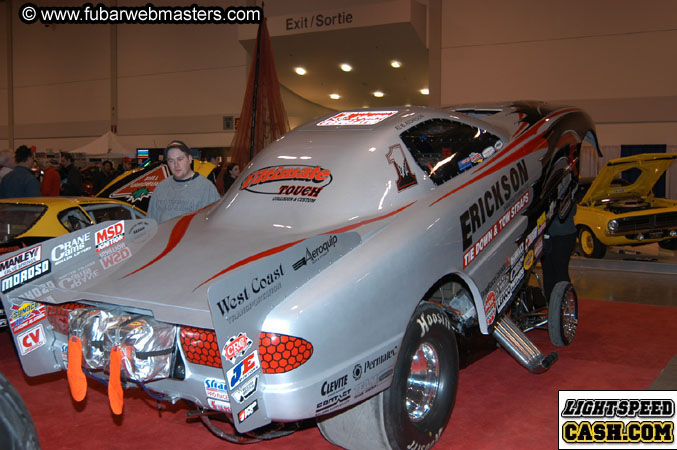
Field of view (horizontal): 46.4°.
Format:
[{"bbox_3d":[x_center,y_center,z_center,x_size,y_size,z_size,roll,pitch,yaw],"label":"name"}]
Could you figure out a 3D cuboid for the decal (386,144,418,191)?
[{"bbox_3d":[0.393,-0.350,4.850,0.175,0.260,0.020,-22,0,-40],"label":"decal"}]

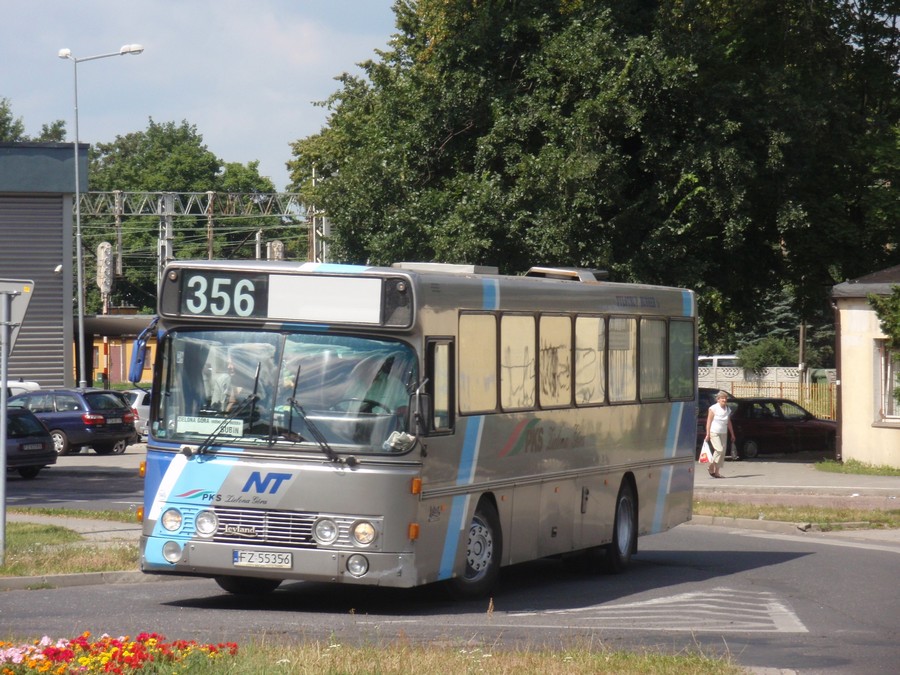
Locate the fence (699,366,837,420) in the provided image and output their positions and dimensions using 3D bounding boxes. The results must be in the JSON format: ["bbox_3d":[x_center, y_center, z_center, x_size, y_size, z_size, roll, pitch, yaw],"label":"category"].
[{"bbox_3d":[10.700,1.950,128.000,5.000,2.000,0.150,0,0,3],"label":"fence"}]

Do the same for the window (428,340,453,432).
[{"bbox_3d":[-0.083,0.417,33.000,0.060,0.790,0.780,0,0,16],"label":"window"}]

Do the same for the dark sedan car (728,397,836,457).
[{"bbox_3d":[7.630,2.130,90.000,4.100,1.410,1.680,0,0,-35],"label":"dark sedan car"}]

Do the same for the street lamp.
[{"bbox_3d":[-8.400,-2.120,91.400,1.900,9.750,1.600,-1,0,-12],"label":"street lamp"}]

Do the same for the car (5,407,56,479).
[{"bbox_3d":[-9.600,2.030,73.800,4.100,1.410,1.680,-1,0,41],"label":"car"}]

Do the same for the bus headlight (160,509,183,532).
[{"bbox_3d":[-2.392,1.563,32.600,0.190,0.190,0.100,3,1,16],"label":"bus headlight"}]

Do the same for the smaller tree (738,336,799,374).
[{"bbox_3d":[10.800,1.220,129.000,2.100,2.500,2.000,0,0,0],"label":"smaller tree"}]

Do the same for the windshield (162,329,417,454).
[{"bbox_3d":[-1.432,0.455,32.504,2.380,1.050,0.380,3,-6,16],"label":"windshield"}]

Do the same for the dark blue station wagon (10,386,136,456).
[{"bbox_3d":[-9.410,1.970,88.500,4.620,1.500,1.740,-1,-1,42],"label":"dark blue station wagon"}]

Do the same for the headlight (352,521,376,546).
[{"bbox_3d":[-0.724,1.660,32.150,0.200,0.200,0.100,3,1,16],"label":"headlight"}]

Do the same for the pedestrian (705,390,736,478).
[{"bbox_3d":[5.040,1.810,71.000,0.550,1.610,0.420,0,-1,-34],"label":"pedestrian"}]

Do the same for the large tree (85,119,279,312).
[{"bbox_3d":[-12.400,-3.500,175.000,9.500,13.100,9.000,0,0,0],"label":"large tree"}]

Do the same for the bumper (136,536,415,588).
[{"bbox_3d":[-1.501,1.919,32.458,2.480,0.310,0.380,3,1,16],"label":"bumper"}]

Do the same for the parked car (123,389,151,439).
[{"bbox_3d":[-7.100,2.070,101.900,4.150,1.440,1.700,0,-1,-37],"label":"parked car"}]

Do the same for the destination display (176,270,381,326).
[{"bbox_3d":[-1.449,-0.342,32.470,1.840,0.410,0.100,3,1,16],"label":"destination display"}]

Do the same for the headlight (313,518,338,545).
[{"bbox_3d":[-1.056,1.643,32.207,0.215,0.220,0.100,3,1,16],"label":"headlight"}]

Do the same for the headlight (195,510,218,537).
[{"bbox_3d":[-2.087,1.592,32.501,0.215,0.220,0.100,3,1,16],"label":"headlight"}]

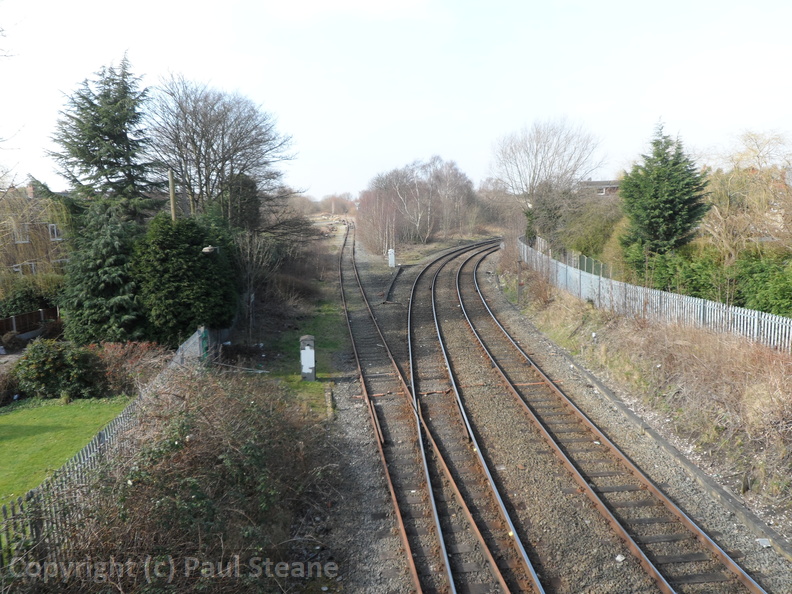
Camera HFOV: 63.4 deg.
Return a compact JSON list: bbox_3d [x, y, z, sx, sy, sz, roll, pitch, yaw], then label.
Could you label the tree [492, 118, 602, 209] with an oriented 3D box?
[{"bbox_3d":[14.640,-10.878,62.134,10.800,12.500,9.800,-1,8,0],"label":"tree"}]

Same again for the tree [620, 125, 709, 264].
[{"bbox_3d":[14.608,-4.710,35.246,4.900,9.300,4.700,-1,8,0],"label":"tree"}]

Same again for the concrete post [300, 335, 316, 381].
[{"bbox_3d":[-3.410,2.370,24.995,0.530,1.770,0.500,-1,8,0],"label":"concrete post"}]

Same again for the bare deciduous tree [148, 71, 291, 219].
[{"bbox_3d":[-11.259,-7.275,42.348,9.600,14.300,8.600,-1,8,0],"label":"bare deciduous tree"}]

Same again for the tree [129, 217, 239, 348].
[{"bbox_3d":[-9.261,-0.497,28.903,4.700,6.400,4.500,-1,8,0],"label":"tree"}]

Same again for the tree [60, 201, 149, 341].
[{"bbox_3d":[-12.988,-0.857,29.442,4.100,6.900,4.100,-1,8,0],"label":"tree"}]

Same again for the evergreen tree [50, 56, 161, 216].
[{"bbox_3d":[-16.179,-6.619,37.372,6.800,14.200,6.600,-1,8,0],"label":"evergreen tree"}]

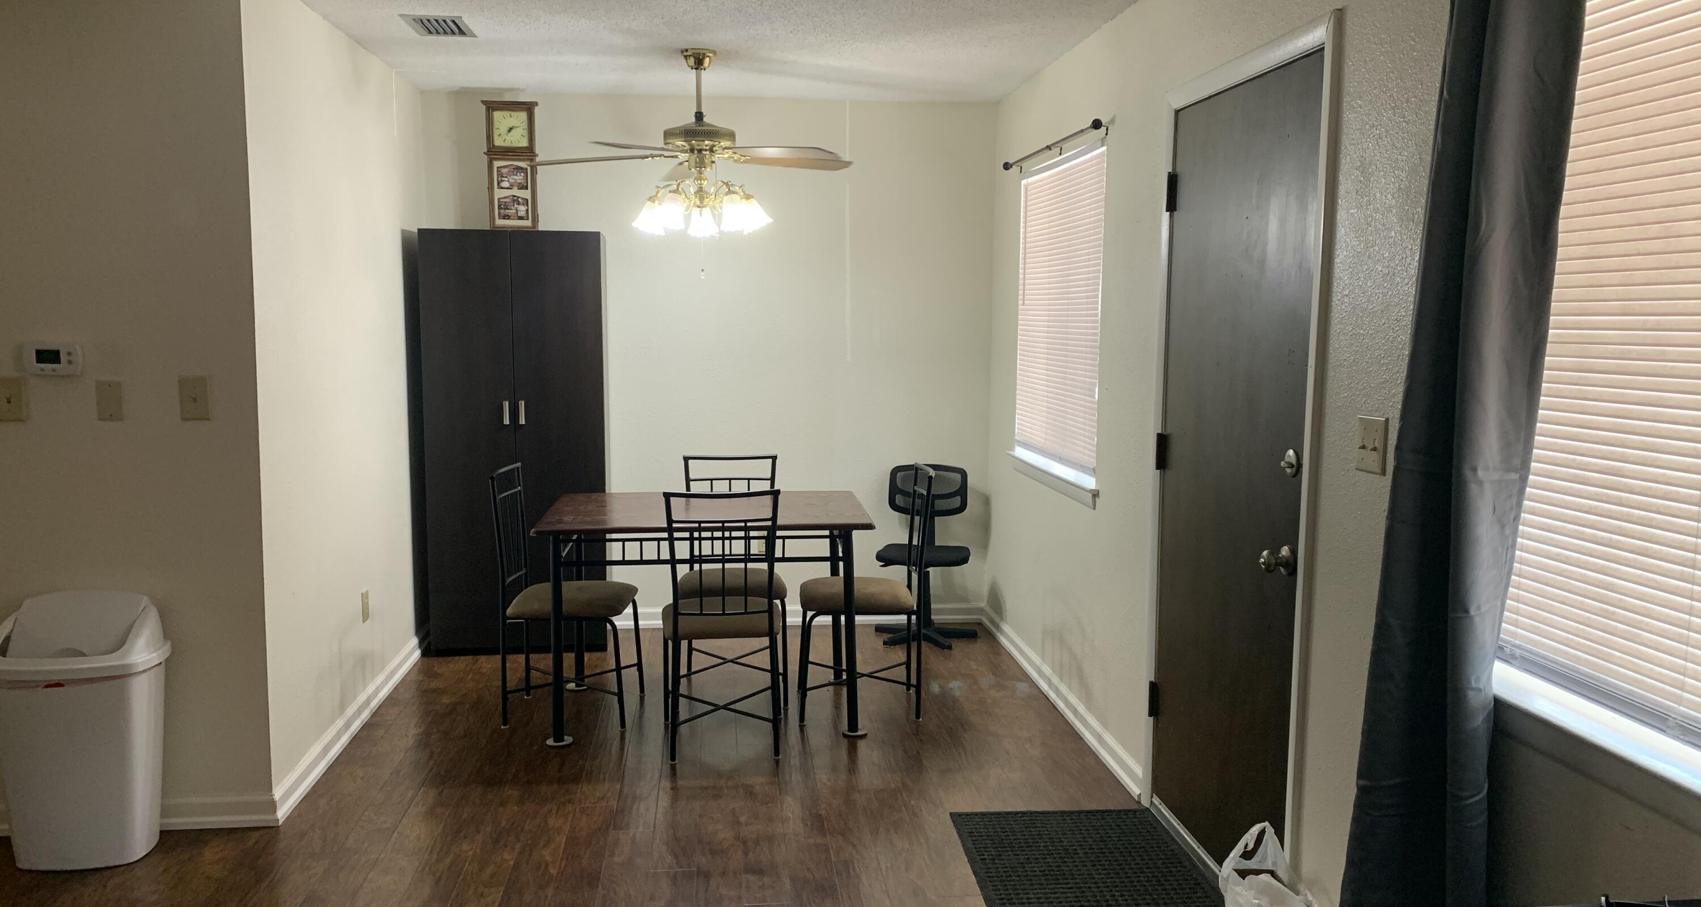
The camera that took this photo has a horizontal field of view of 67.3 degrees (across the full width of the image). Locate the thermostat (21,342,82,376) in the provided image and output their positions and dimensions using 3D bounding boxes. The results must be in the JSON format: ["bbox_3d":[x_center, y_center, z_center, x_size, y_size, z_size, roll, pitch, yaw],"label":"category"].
[{"bbox_3d":[-2.184,-0.257,3.502,0.137,0.087,0.030,0,7,-6],"label":"thermostat"}]

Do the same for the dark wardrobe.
[{"bbox_3d":[-1.444,-0.049,5.606,0.745,1.810,0.385,0,7,-6],"label":"dark wardrobe"}]

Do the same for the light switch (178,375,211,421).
[{"bbox_3d":[-1.821,-0.152,3.542,0.077,0.125,0.018,0,7,-6],"label":"light switch"}]

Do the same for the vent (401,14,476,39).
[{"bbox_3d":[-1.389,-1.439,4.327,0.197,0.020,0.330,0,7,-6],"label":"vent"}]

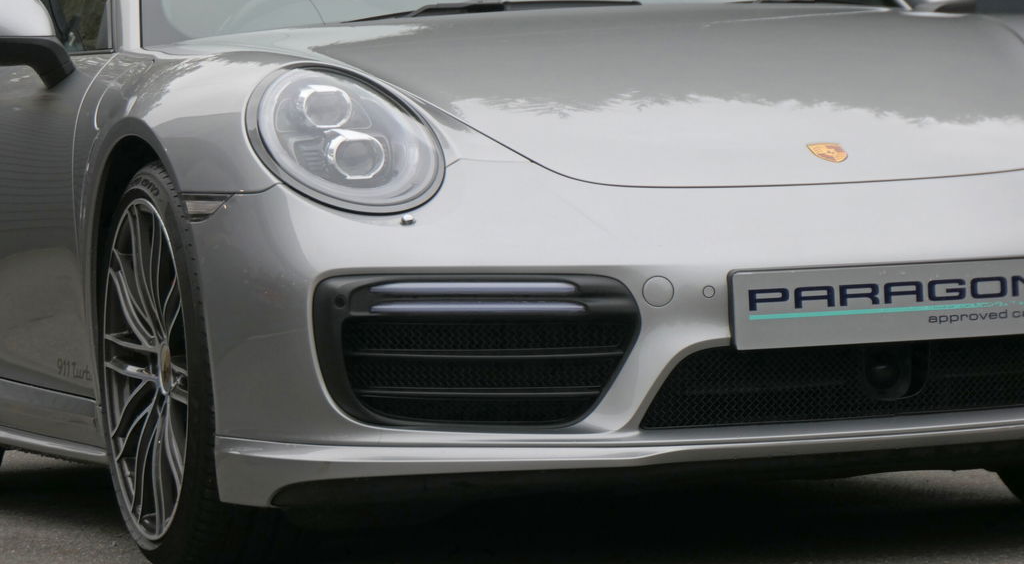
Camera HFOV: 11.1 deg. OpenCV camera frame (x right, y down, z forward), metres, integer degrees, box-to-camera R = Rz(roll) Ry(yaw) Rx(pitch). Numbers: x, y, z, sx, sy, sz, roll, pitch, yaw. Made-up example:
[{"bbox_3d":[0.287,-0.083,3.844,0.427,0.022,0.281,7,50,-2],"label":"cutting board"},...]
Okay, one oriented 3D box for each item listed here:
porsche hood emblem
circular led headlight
[{"bbox_3d":[0.481,-0.196,7.994,0.052,0.007,0.065,-3,28,-18],"label":"porsche hood emblem"},{"bbox_3d":[-0.240,-0.220,8.025,0.250,0.225,0.270,-3,3,-18],"label":"circular led headlight"}]

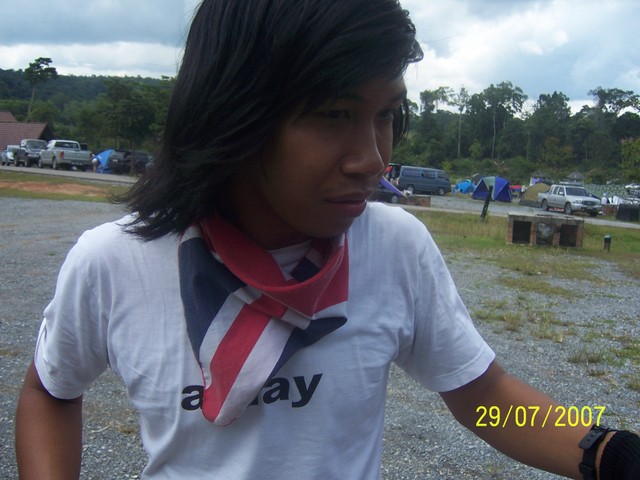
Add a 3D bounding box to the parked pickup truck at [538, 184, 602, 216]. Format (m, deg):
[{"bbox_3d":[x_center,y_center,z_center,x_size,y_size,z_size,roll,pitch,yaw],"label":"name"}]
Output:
[{"bbox_3d":[15.630,-2.500,41.710,1.750,1.700,4.950,2,6,-9],"label":"parked pickup truck"}]

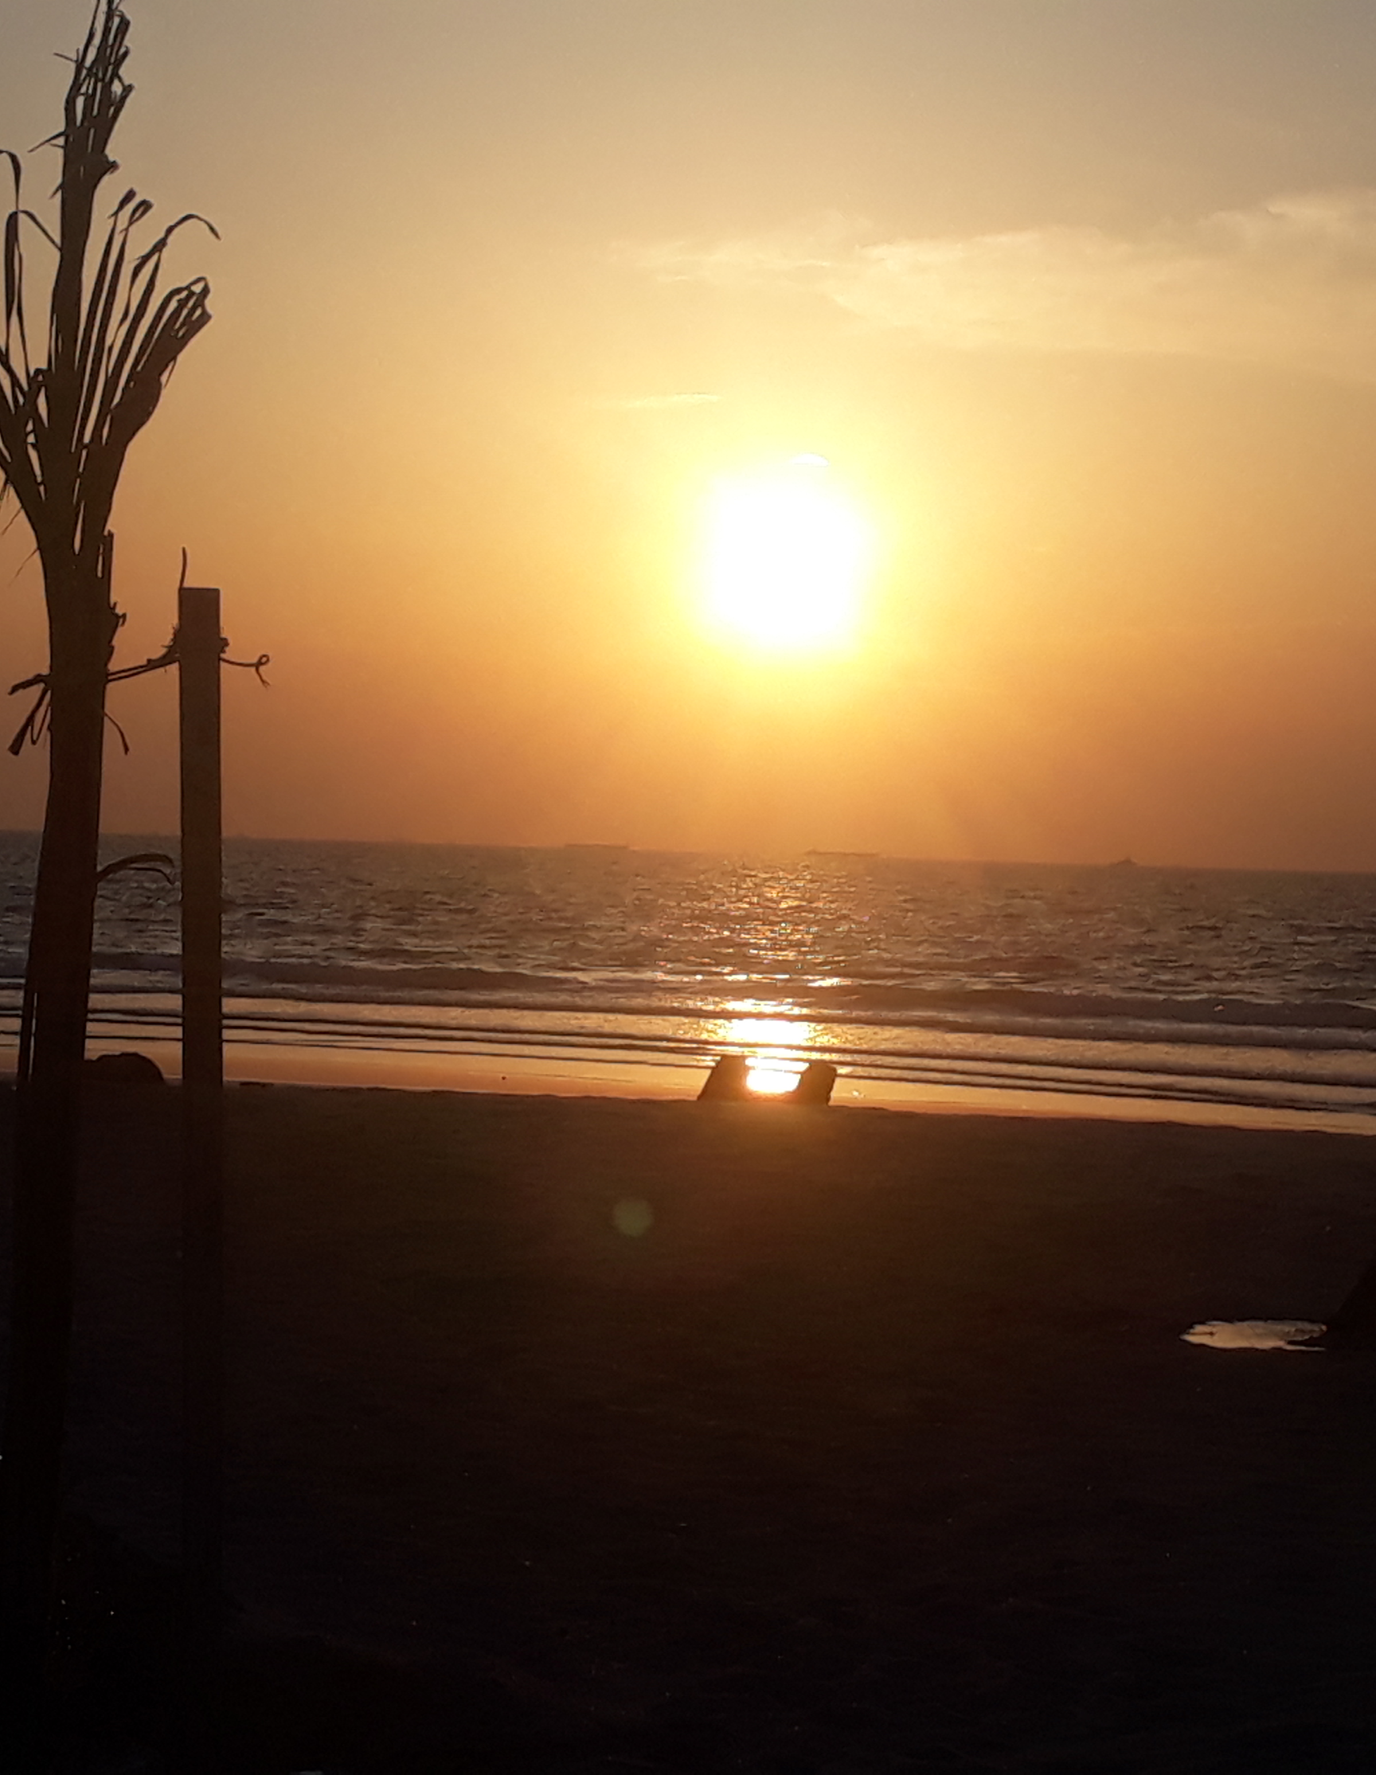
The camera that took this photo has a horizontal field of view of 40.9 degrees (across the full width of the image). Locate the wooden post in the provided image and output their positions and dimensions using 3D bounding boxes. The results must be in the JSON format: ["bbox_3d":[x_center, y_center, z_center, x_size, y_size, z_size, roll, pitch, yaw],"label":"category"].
[{"bbox_3d":[-1.106,0.646,4.200,0.092,2.661,0.084,0,1,-8],"label":"wooden post"}]

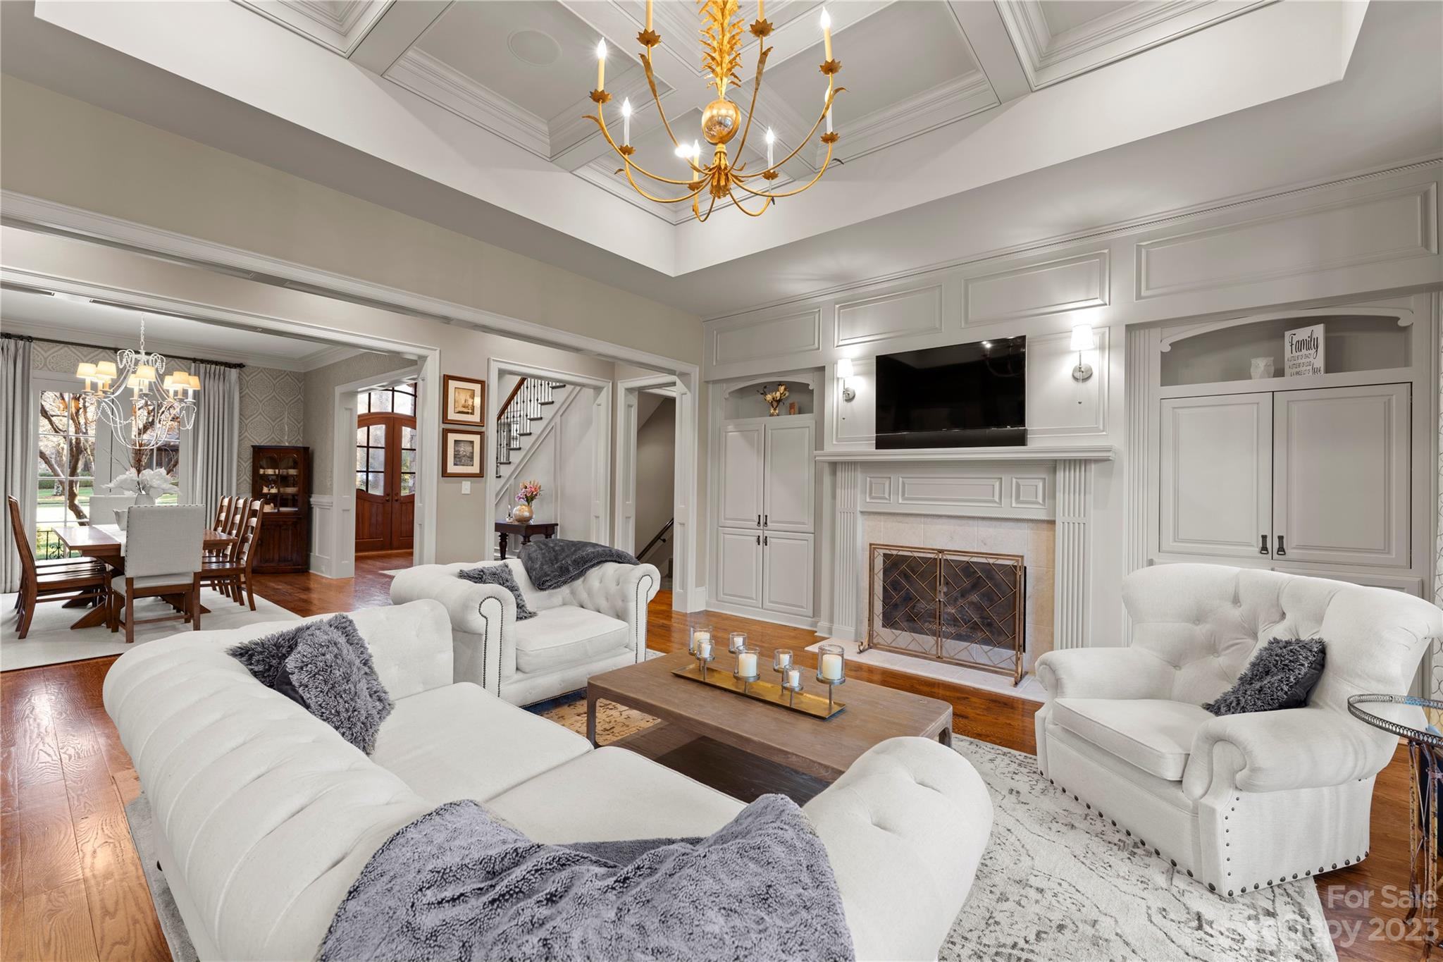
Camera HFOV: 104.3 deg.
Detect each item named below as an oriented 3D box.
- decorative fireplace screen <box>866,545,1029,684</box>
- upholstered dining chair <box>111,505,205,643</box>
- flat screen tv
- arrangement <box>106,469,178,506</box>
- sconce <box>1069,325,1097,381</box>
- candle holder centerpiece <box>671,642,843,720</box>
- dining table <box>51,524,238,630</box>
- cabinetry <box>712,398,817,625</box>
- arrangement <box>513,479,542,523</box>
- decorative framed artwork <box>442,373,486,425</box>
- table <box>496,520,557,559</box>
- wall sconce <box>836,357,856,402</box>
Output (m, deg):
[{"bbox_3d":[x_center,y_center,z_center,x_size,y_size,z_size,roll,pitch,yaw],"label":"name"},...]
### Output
[{"bbox_3d":[1.598,0.917,4.114,1.100,0.830,0.300,1,0,38],"label":"decorative fireplace screen"},{"bbox_3d":[-4.695,0.730,4.696,0.600,1.060,0.470,1,0,38],"label":"upholstered dining chair"},{"bbox_3d":[1.657,-0.620,4.144,1.070,0.745,0.080,1,0,38],"label":"flat screen tv"},{"bbox_3d":[-5.362,0.179,5.208,0.420,0.610,0.460,1,0,38],"label":"arrangement"},{"bbox_3d":[2.310,-0.824,3.596,0.145,0.360,0.175,1,0,38],"label":"sconce"},{"bbox_3d":[0.146,0.781,2.446,0.825,0.250,0.175,1,0,38],"label":"candle holder centerpiece"},{"bbox_3d":[-5.485,0.870,5.292,2.450,0.767,0.970,1,0,38],"label":"dining table"},{"bbox_3d":[0.494,0.323,5.534,1.210,2.000,0.400,1,0,38],"label":"cabinetry"},{"bbox_3d":[-2.413,0.259,7.003,0.280,0.550,0.280,1,0,38],"label":"arrangement"},{"bbox_3d":[-2.434,-0.755,5.347,0.030,0.450,0.405,1,0,38],"label":"decorative framed artwork"},{"bbox_3d":[-2.633,0.909,7.194,1.150,0.765,0.420,1,0,38],"label":"table"},{"bbox_3d":[1.025,-0.835,4.615,0.145,0.360,0.175,1,0,38],"label":"wall sconce"}]

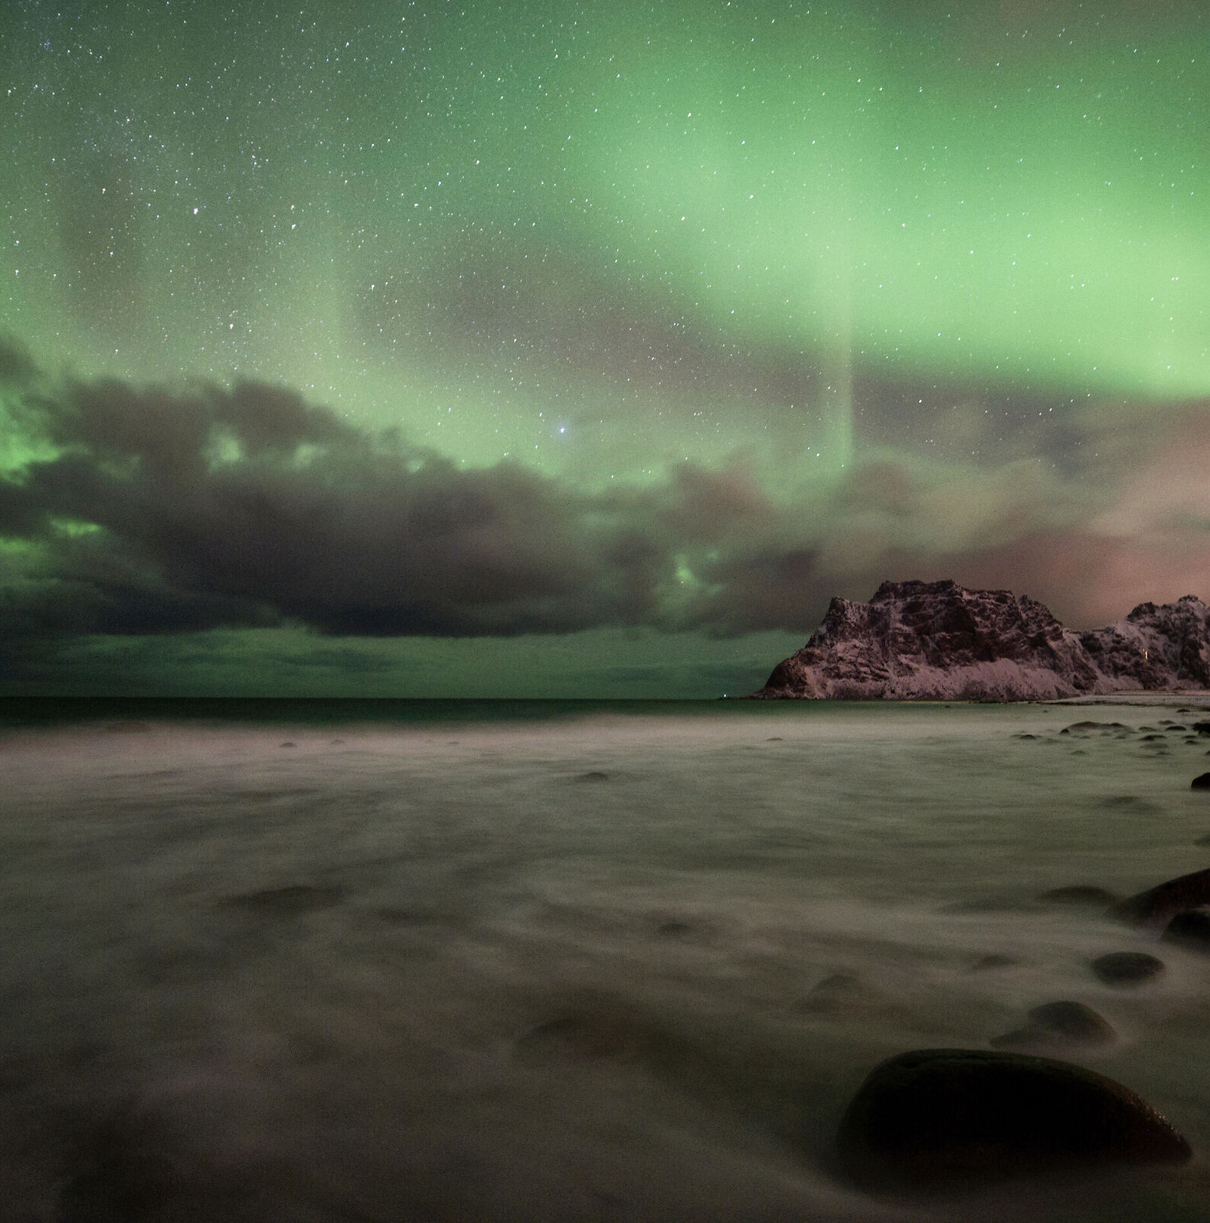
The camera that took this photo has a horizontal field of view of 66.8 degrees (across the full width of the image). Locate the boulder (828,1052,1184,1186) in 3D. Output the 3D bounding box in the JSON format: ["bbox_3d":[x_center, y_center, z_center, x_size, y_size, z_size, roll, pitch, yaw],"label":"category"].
[{"bbox_3d":[1.291,1.586,2.950,1.086,0.340,0.597,0,-5,0],"label":"boulder"}]

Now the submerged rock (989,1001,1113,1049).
[{"bbox_3d":[1.873,1.725,3.852,0.489,0.180,0.340,0,-5,0],"label":"submerged rock"}]

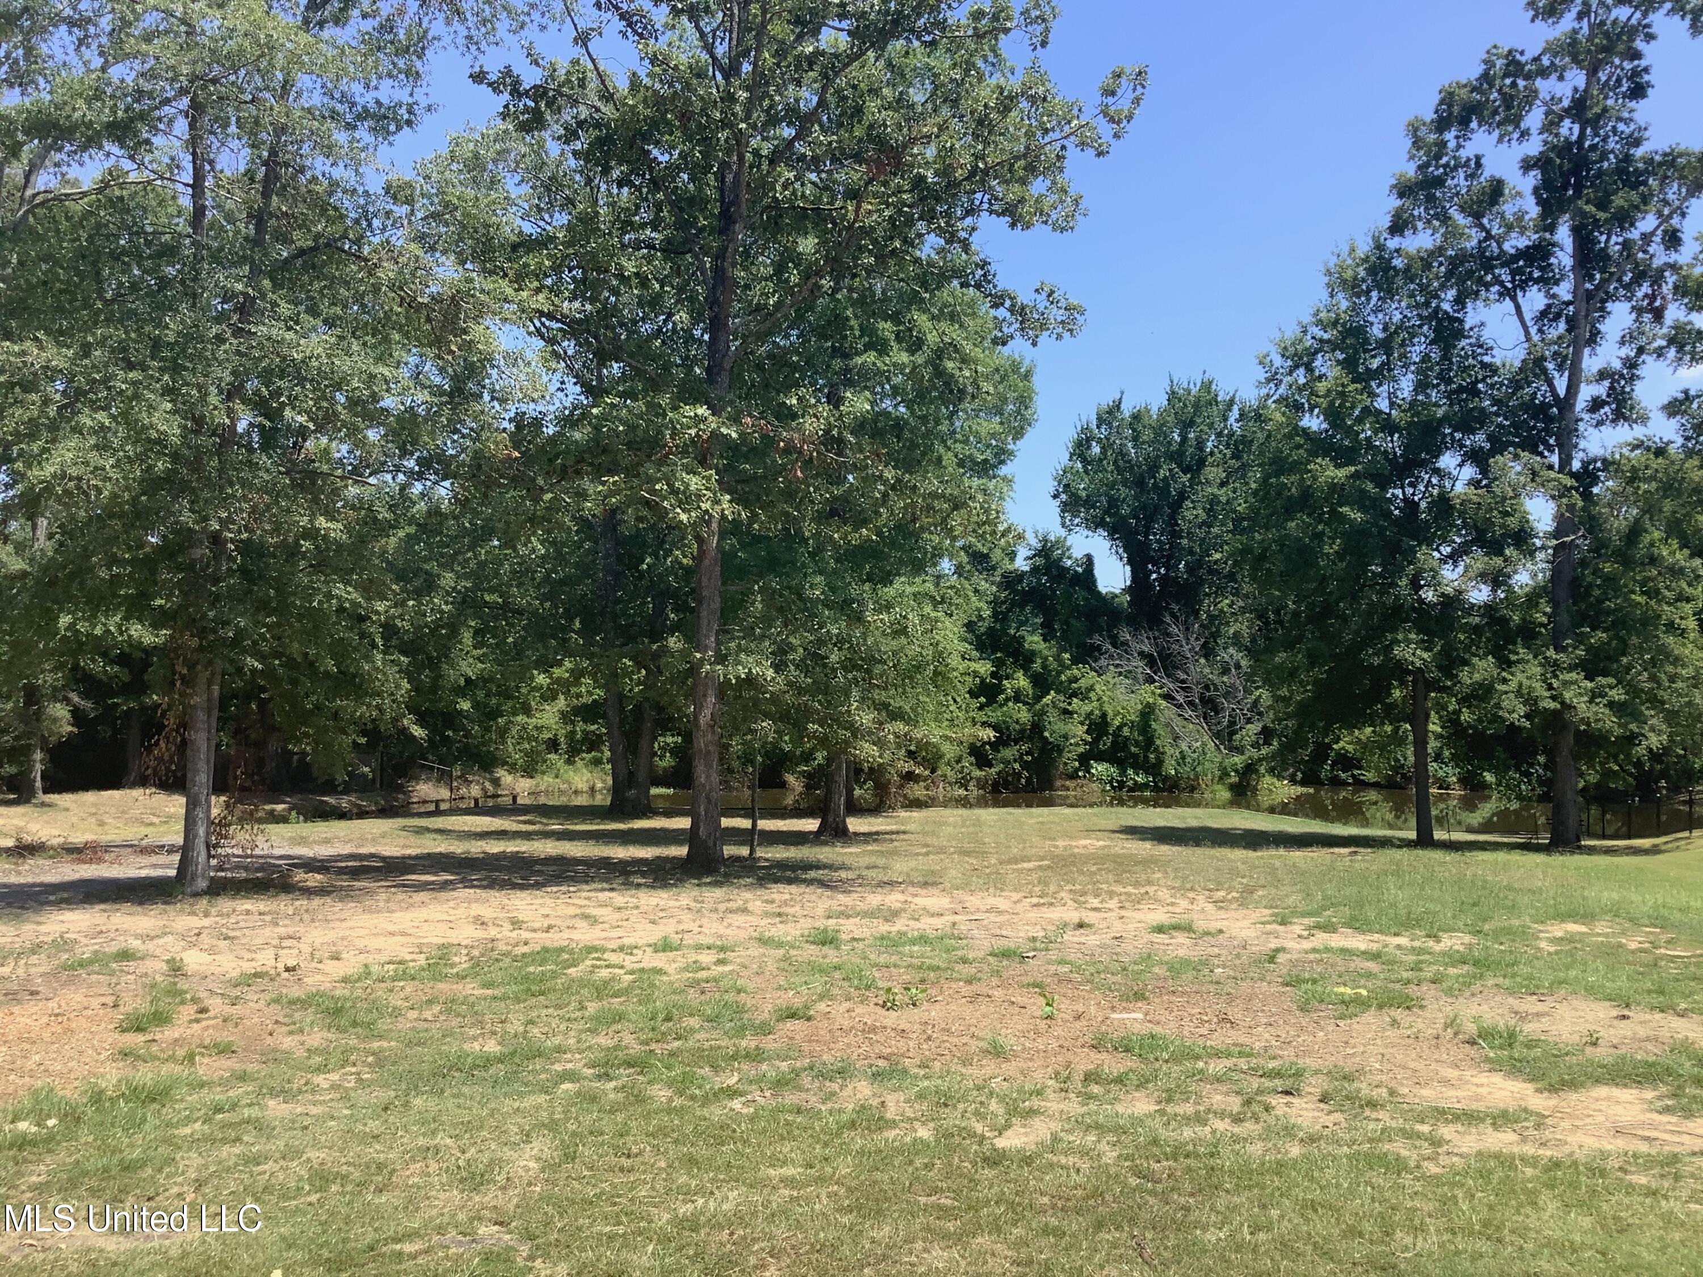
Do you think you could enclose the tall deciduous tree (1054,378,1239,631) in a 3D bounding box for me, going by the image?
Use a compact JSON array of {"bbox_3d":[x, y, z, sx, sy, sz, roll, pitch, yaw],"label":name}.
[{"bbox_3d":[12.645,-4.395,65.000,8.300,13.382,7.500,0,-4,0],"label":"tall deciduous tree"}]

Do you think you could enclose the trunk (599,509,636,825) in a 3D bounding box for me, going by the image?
[{"bbox_3d":[-5.620,0.557,36.500,0.800,7.387,0.620,0,-4,0],"label":"trunk"}]

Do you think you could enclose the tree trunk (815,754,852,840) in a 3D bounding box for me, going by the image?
[{"bbox_3d":[-0.322,2.846,27.300,0.580,1.524,0.520,0,-4,0],"label":"tree trunk"}]

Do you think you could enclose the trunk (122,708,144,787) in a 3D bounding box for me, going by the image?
[{"bbox_3d":[-21.218,3.239,45.000,0.560,2.434,0.520,0,-4,0],"label":"trunk"}]

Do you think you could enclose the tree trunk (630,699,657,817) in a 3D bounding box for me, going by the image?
[{"bbox_3d":[-4.995,2.865,36.700,0.600,2.817,0.540,0,-4,0],"label":"tree trunk"}]

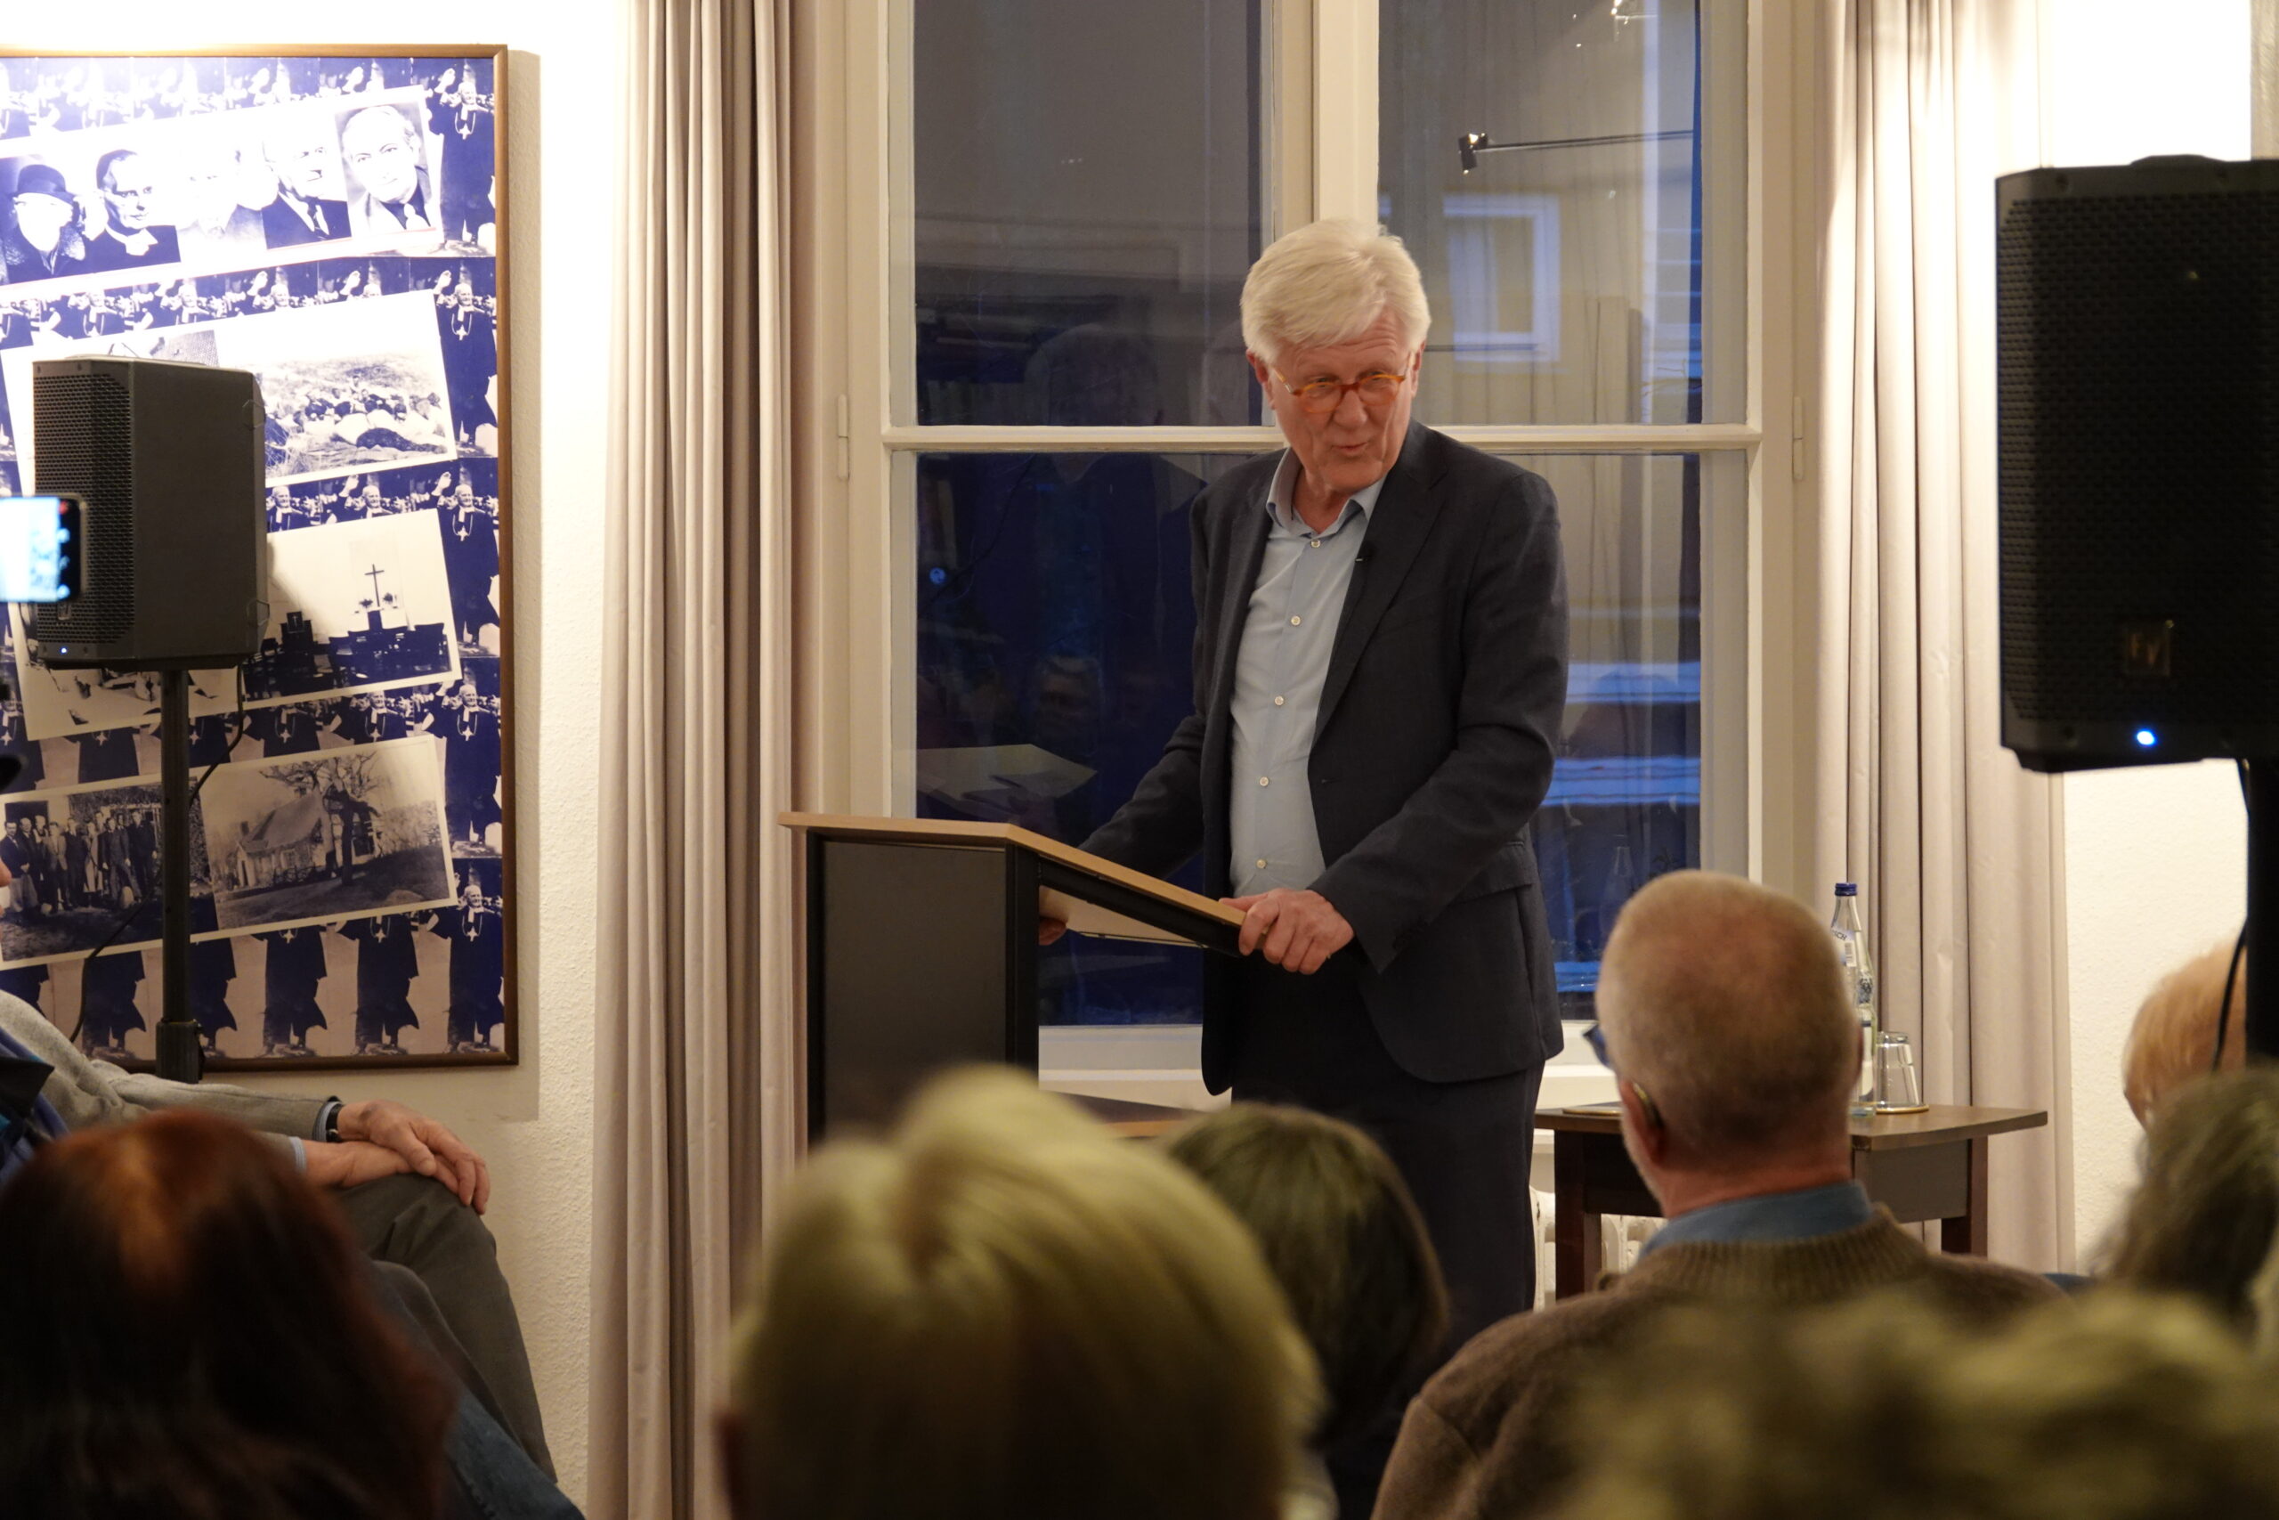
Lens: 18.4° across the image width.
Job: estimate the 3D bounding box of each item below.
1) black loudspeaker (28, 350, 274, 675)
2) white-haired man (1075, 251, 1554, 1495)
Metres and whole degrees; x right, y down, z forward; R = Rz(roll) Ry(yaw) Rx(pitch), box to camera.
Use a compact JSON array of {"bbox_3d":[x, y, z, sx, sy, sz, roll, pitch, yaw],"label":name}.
[{"bbox_3d":[-1.303,-0.316,9.245,0.260,0.410,0.285,-1,2,-38],"label":"black loudspeaker"},{"bbox_3d":[0.206,0.303,7.889,0.640,1.809,0.500,1,2,45],"label":"white-haired man"}]

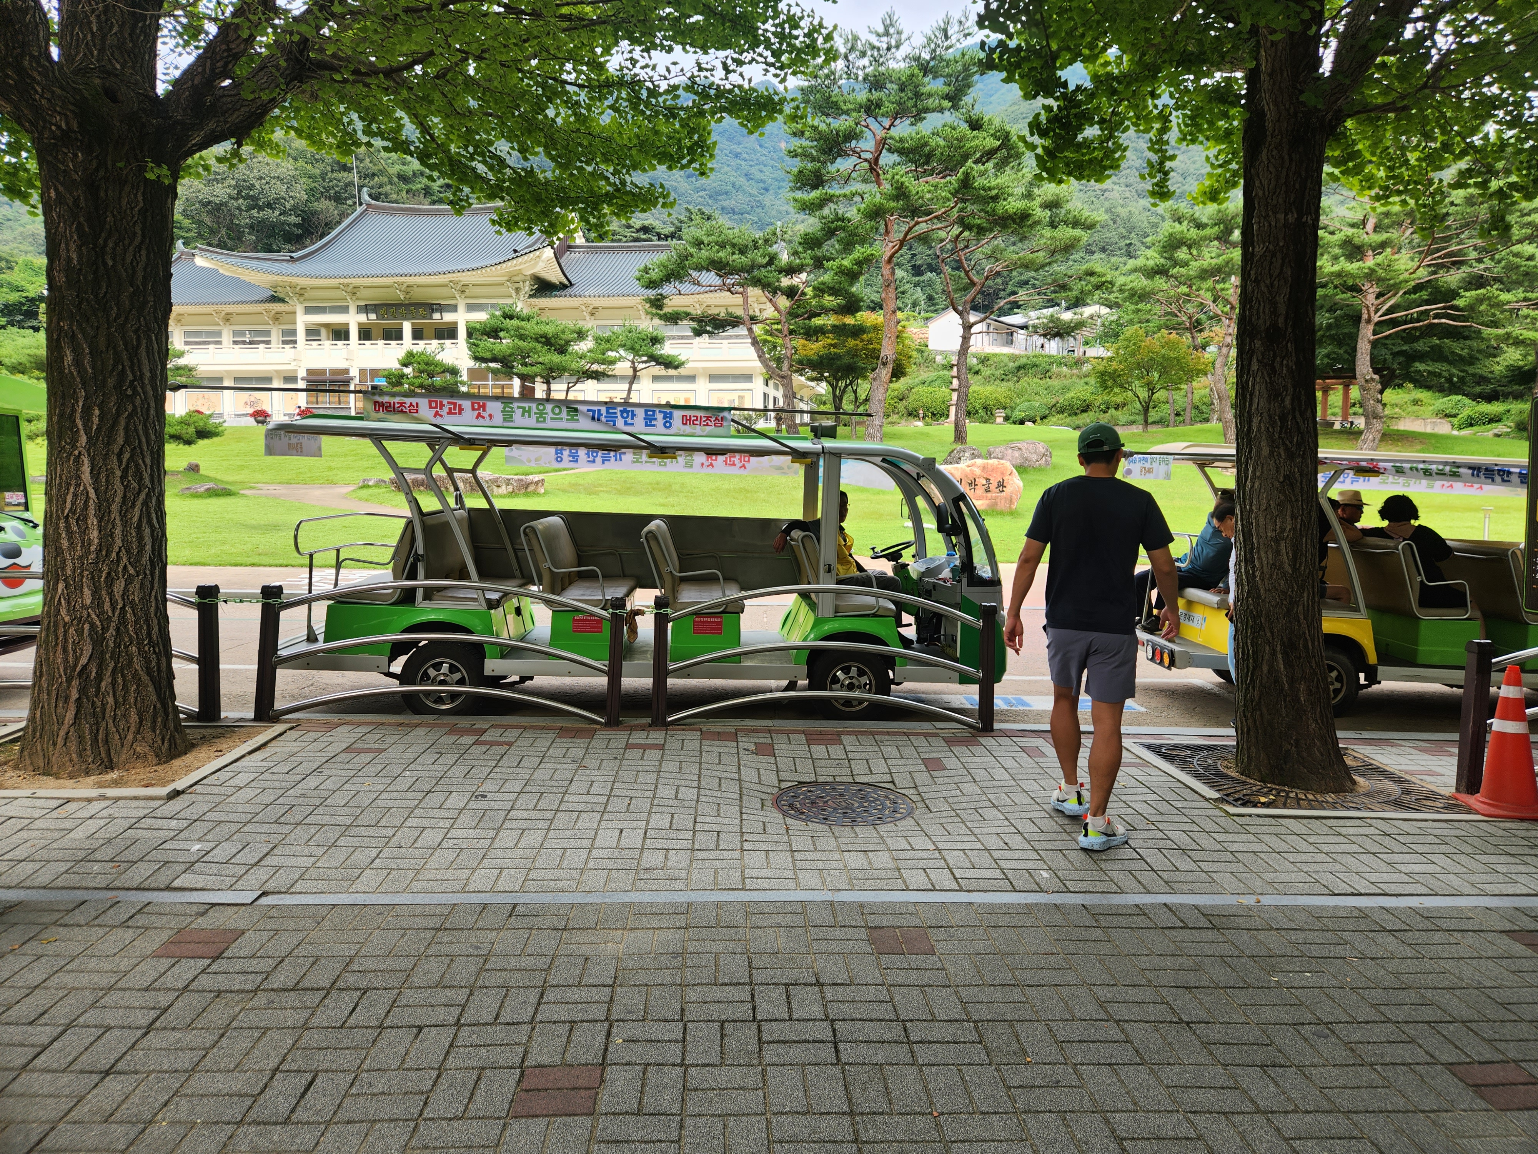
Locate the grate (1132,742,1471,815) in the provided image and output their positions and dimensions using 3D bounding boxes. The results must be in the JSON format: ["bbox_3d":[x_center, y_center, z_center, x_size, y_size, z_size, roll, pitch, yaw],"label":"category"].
[{"bbox_3d":[2.764,1.050,5.367,1.250,0.060,1.220,1,6,-3],"label":"grate"}]

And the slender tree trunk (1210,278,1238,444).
[{"bbox_3d":[16.950,-8.040,38.000,1.050,6.100,0.800,1,5,0],"label":"slender tree trunk"}]

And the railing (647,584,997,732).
[{"bbox_3d":[0.335,0.485,6.100,2.080,0.880,0.110,1,5,-3],"label":"railing"}]

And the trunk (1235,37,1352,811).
[{"bbox_3d":[2.630,-0.770,5.200,0.580,3.750,0.560,-2,5,6],"label":"trunk"}]

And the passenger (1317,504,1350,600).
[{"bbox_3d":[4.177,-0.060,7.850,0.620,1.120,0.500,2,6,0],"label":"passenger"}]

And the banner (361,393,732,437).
[{"bbox_3d":[-1.360,-0.995,6.270,2.240,0.185,0.030,1,6,-3],"label":"banner"}]

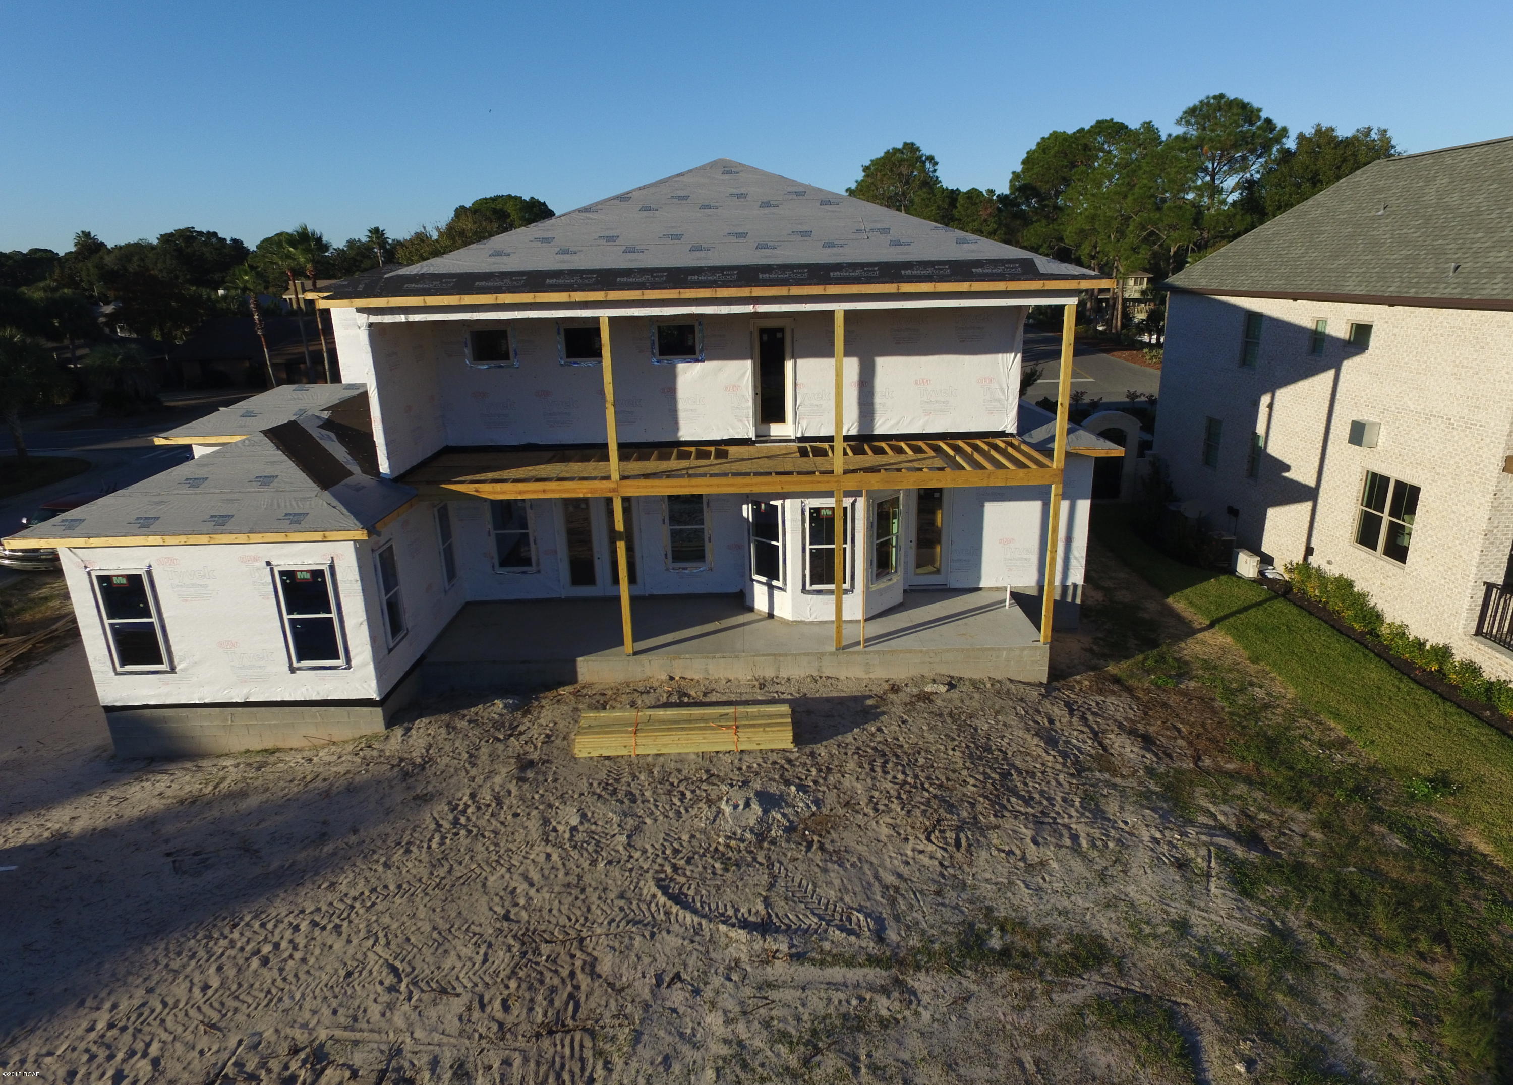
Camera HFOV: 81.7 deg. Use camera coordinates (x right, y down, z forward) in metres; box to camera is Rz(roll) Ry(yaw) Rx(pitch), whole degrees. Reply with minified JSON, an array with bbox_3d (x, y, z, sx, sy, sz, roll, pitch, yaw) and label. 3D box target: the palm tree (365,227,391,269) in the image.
[{"bbox_3d":[-43.685,-29.828,103.327,3.300,14.220,3.300,-2,17,0],"label":"palm tree"}]

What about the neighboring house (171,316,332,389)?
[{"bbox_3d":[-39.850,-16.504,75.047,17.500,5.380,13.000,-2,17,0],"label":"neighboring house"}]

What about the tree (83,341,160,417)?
[{"bbox_3d":[-43.496,-11.376,60.366,5.000,4.500,5.000,-2,17,0],"label":"tree"}]

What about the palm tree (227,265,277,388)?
[{"bbox_3d":[-36.268,-15.338,63.931,3.200,9.570,3.200,-2,17,0],"label":"palm tree"}]

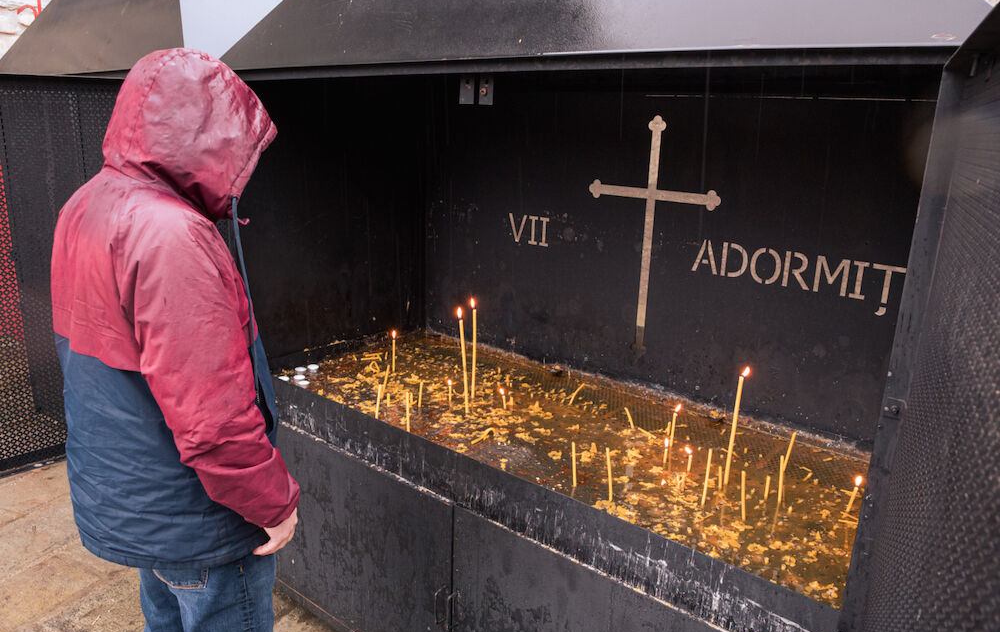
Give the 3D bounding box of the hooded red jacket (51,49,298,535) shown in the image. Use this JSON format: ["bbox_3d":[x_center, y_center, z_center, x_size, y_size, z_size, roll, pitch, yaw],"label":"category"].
[{"bbox_3d":[-0.609,-0.043,1.324,0.430,0.880,0.570,-13,21,-42],"label":"hooded red jacket"}]

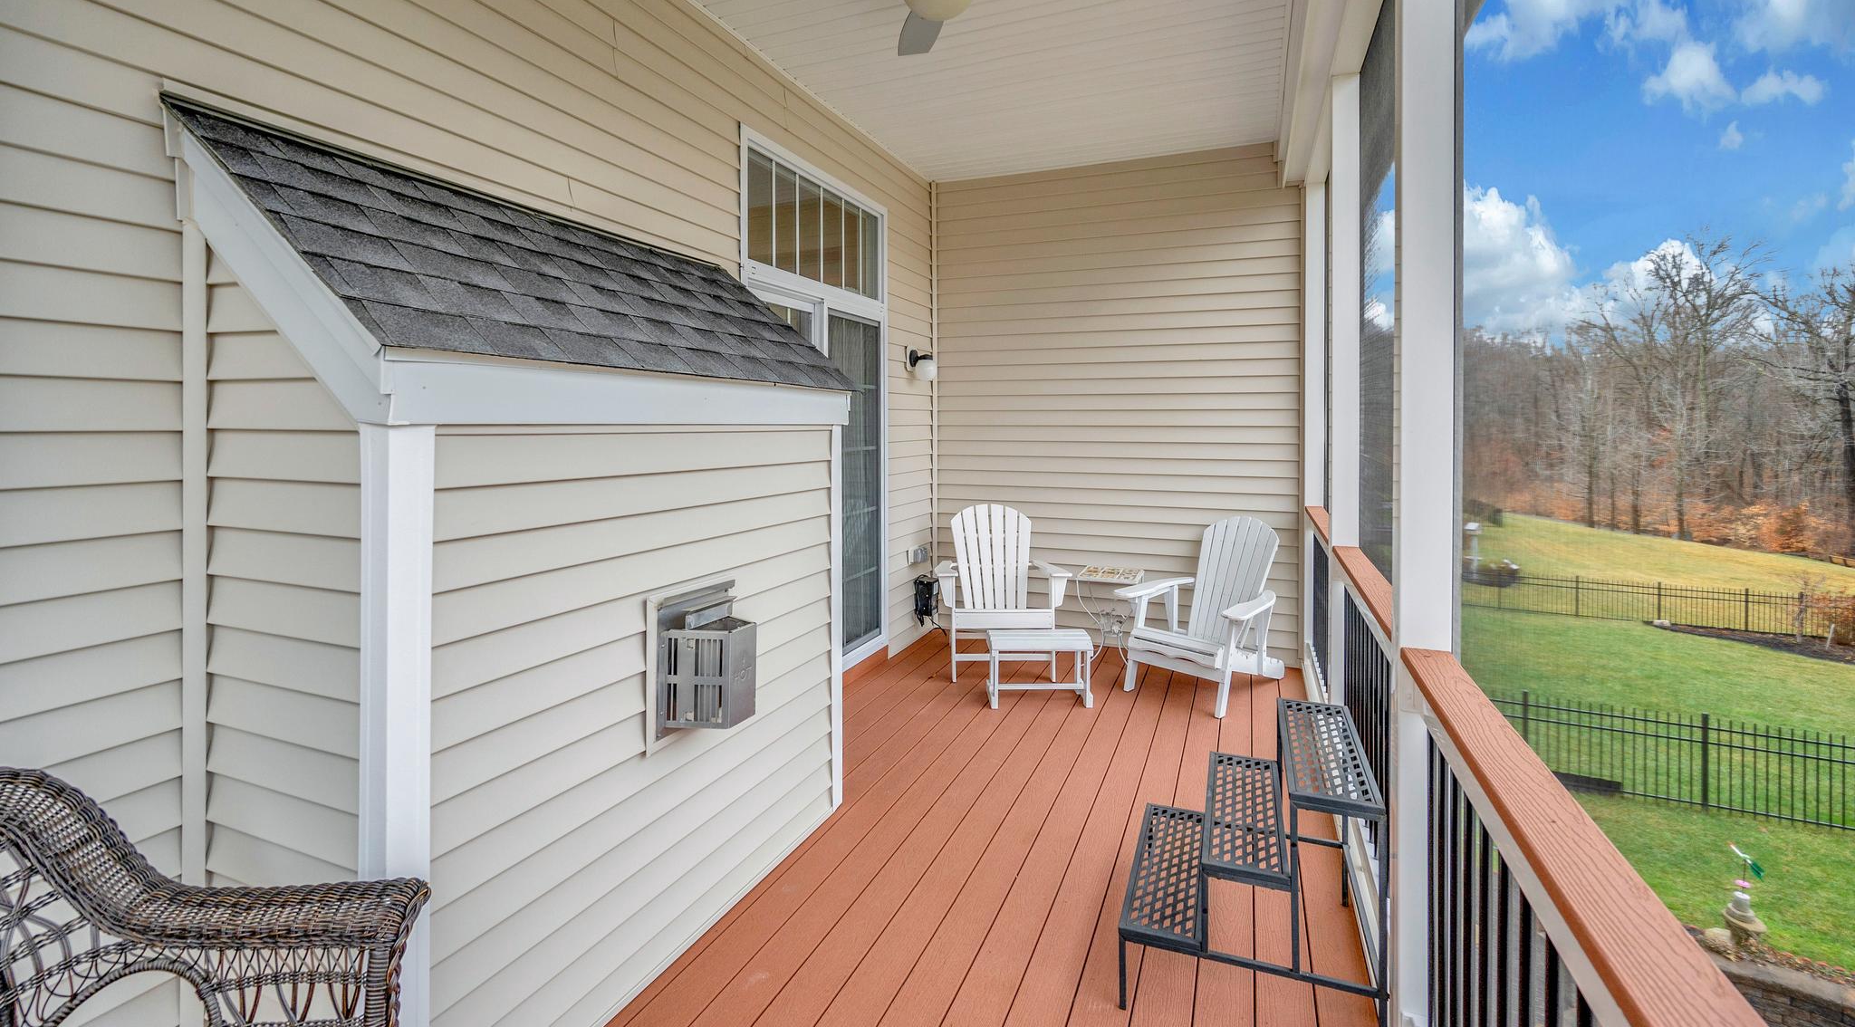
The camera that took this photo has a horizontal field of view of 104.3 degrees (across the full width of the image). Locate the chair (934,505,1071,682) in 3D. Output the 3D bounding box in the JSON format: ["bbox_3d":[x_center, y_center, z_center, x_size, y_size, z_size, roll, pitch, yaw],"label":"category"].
[{"bbox_3d":[0.435,0.462,4.520,0.780,0.930,0.860,0,4,0],"label":"chair"}]

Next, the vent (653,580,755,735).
[{"bbox_3d":[-0.590,0.410,2.060,0.170,0.360,0.310,2,5,22],"label":"vent"}]

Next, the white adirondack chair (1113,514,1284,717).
[{"bbox_3d":[1.575,0.515,4.090,0.860,0.930,0.750,-4,6,-44],"label":"white adirondack chair"}]

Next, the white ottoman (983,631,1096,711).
[{"bbox_3d":[0.597,0.823,3.850,0.530,0.360,0.360,0,4,0],"label":"white ottoman"}]

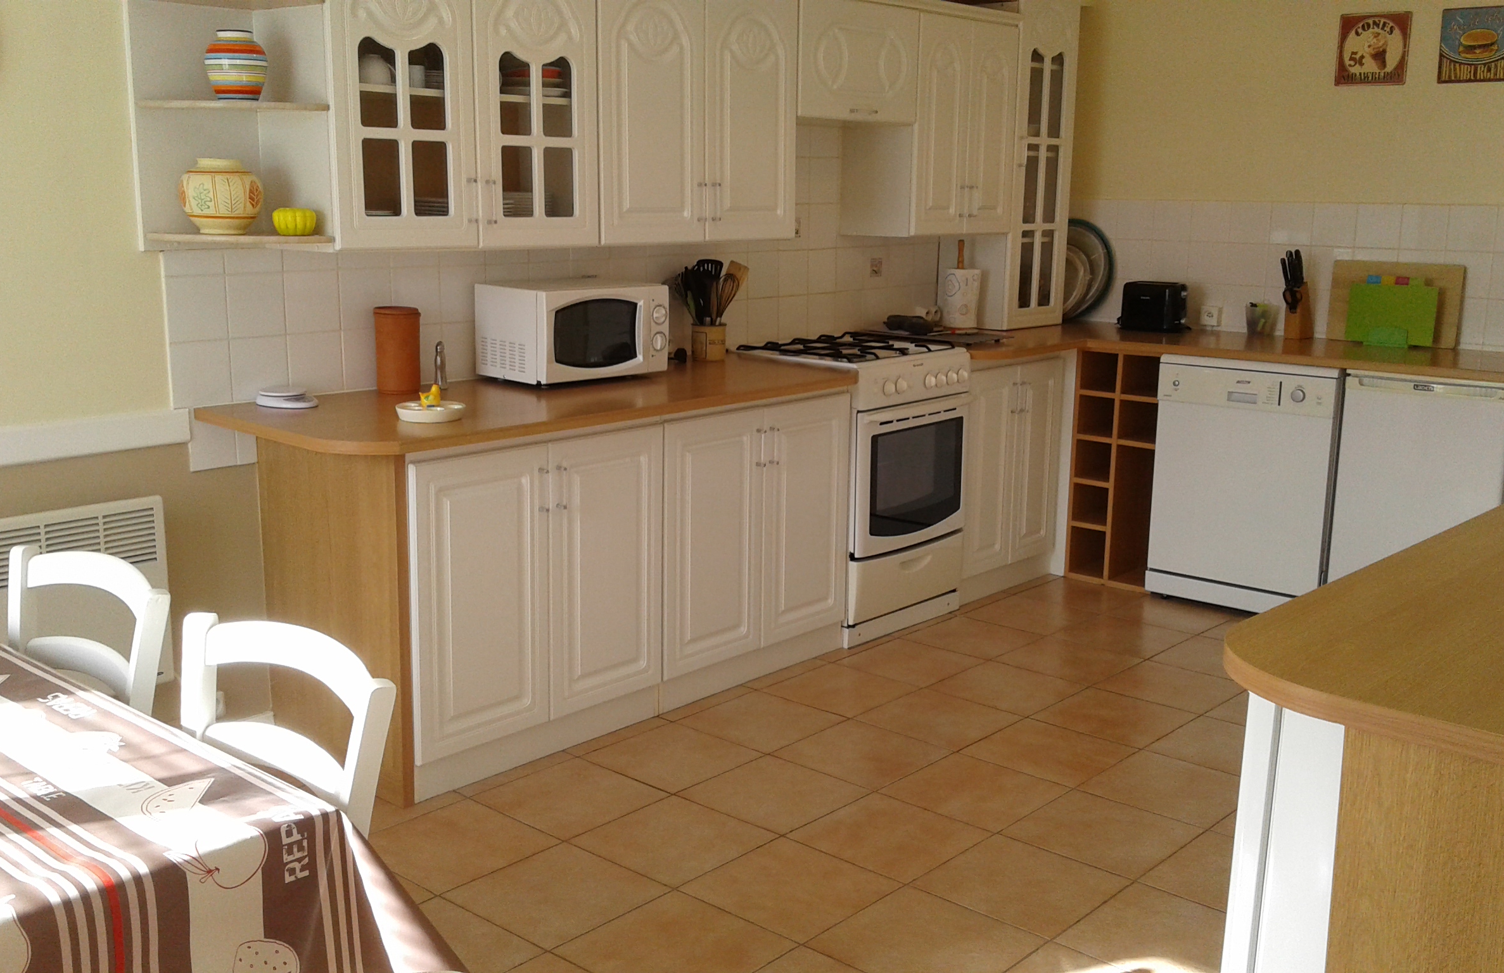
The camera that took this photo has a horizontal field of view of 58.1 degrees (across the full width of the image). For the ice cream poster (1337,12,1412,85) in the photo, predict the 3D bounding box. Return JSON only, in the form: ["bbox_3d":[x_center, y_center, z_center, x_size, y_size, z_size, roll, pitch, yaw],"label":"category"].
[{"bbox_3d":[2.154,-1.516,4.701,0.228,0.237,0.010,9,14,38],"label":"ice cream poster"}]

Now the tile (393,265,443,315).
[{"bbox_3d":[-0.895,-0.509,3.621,0.010,0.155,0.149,11,15,43],"label":"tile"}]

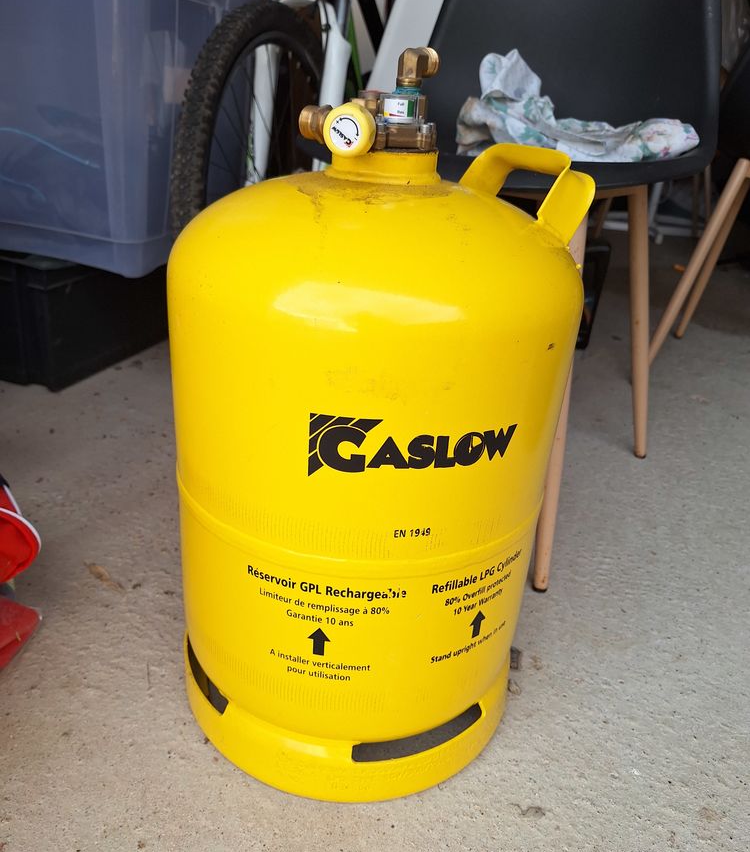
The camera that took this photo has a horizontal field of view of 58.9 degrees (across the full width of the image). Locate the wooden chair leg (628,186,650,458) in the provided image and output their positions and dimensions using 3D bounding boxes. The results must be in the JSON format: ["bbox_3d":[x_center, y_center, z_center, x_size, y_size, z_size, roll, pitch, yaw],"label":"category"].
[{"bbox_3d":[0.411,-0.141,1.027,0.028,0.447,0.028,-9,27,6],"label":"wooden chair leg"}]

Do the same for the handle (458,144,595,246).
[{"bbox_3d":[0.115,-0.183,0.517,0.038,0.055,0.117,24,11,-34],"label":"handle"}]

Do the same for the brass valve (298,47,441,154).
[{"bbox_3d":[-0.003,-0.218,0.448,0.096,0.064,0.082,12,25,16],"label":"brass valve"}]

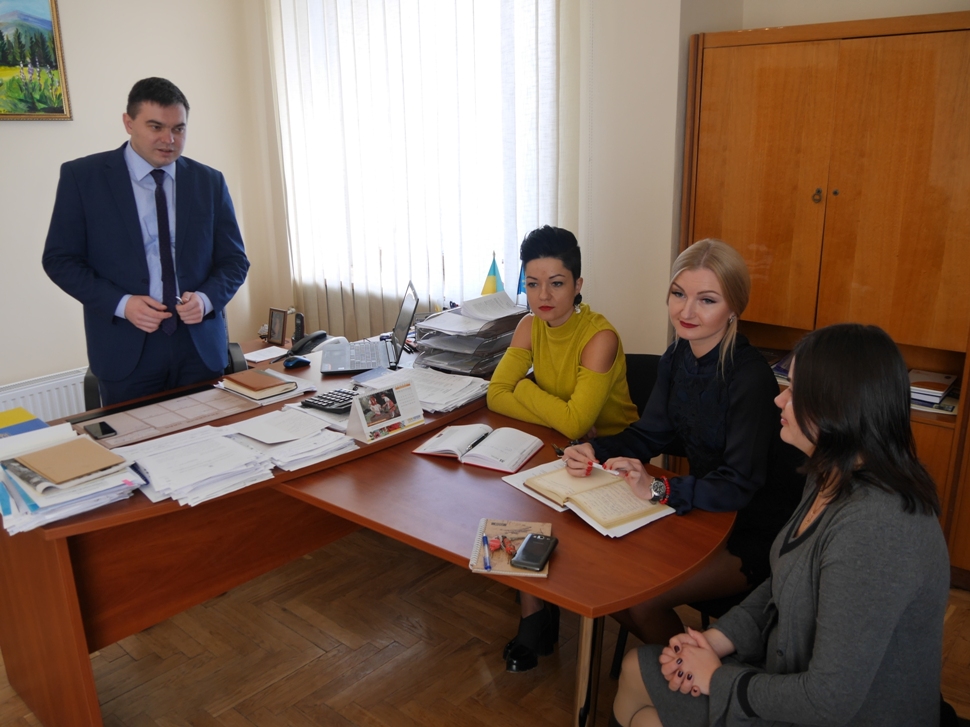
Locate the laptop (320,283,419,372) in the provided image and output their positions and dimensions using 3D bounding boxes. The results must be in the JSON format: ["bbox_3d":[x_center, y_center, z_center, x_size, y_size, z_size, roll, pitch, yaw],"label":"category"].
[{"bbox_3d":[-0.413,-0.128,2.791,0.332,0.257,0.388,-3,15,-9],"label":"laptop"}]

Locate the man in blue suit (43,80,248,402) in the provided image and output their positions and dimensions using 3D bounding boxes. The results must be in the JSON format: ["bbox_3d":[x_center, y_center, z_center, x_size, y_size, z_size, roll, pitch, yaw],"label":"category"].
[{"bbox_3d":[-1.068,-0.035,2.573,0.620,1.717,0.400,-13,19,-37],"label":"man in blue suit"}]

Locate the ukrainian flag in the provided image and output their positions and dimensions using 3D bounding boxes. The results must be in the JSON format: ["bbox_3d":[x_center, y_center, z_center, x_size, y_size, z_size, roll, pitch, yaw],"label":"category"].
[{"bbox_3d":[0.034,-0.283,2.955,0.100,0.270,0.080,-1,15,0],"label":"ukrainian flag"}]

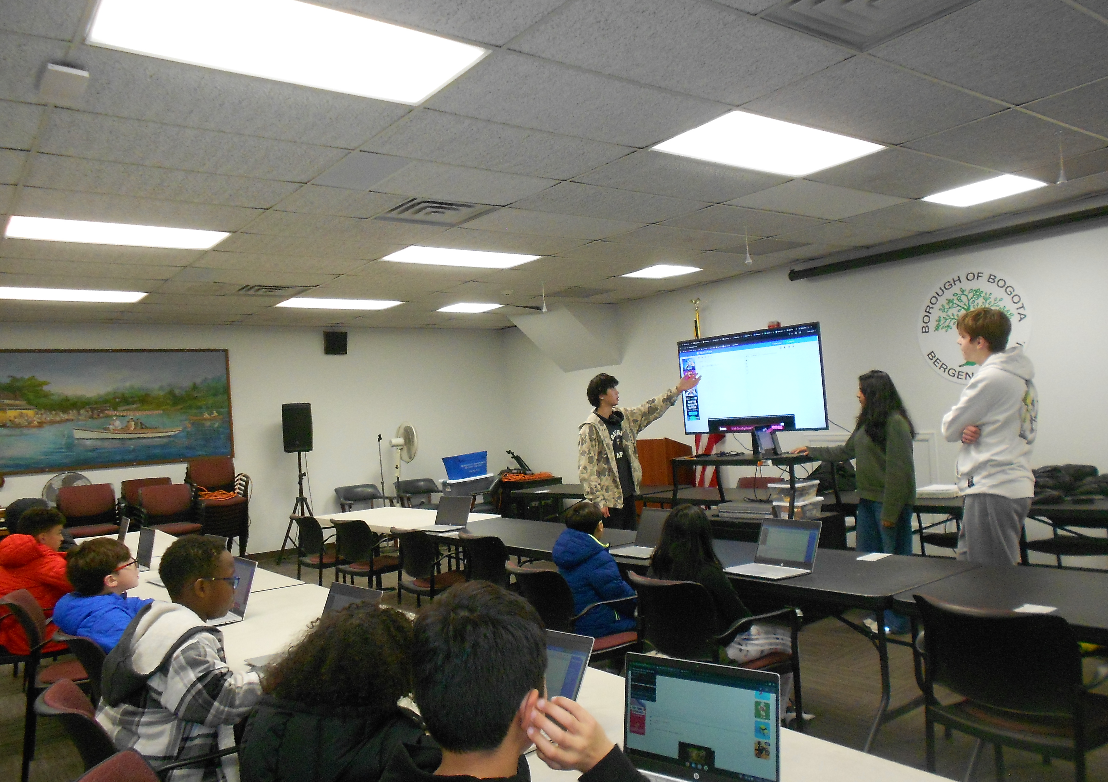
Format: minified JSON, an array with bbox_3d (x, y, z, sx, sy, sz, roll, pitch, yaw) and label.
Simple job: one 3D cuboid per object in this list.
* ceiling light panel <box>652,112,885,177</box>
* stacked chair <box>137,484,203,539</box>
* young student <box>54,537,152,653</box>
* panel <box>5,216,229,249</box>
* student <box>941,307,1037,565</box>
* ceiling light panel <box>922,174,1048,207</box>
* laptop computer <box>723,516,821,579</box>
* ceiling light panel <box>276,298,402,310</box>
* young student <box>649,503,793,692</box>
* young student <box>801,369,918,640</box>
[{"bbox_3d":[1.102,-1.234,4.194,1.190,0.050,0.590,-3,-2,-37],"label":"ceiling light panel"},{"bbox_3d":[-3.769,1.415,8.210,0.600,0.910,0.560,-4,-2,33],"label":"stacked chair"},{"bbox_3d":[-1.765,1.203,3.498,0.580,1.200,0.460,-2,-2,-45],"label":"young student"},{"bbox_3d":[-2.677,-0.971,5.155,1.190,0.050,0.590,-3,-2,-37],"label":"panel"},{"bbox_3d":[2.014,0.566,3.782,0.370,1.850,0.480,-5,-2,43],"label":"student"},{"bbox_3d":[2.814,-1.308,5.458,0.600,0.050,0.600,-3,-2,-37],"label":"ceiling light panel"},{"bbox_3d":[1.072,0.781,4.100,0.310,0.230,0.335,-3,-2,-37],"label":"laptop computer"},{"bbox_3d":[-2.172,-0.902,8.584,1.190,0.050,0.590,-3,-2,-37],"label":"ceiling light panel"},{"bbox_3d":[0.779,1.038,3.686,0.760,1.060,0.440,-3,-2,-37],"label":"young student"},{"bbox_3d":[1.908,0.715,5.242,0.660,1.660,0.450,-4,-1,-5],"label":"young student"}]

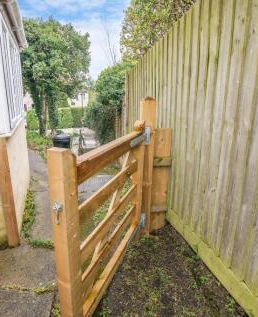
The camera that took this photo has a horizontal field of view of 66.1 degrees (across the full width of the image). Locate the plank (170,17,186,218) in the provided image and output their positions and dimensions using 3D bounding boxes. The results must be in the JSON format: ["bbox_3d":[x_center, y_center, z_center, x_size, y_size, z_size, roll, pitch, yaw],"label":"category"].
[{"bbox_3d":[0.427,-0.299,1.722,0.020,1.646,0.115,-3,12,-16],"label":"plank"}]

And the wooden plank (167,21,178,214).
[{"bbox_3d":[0.397,-0.325,1.824,0.020,1.657,0.115,-3,12,-16],"label":"wooden plank"}]

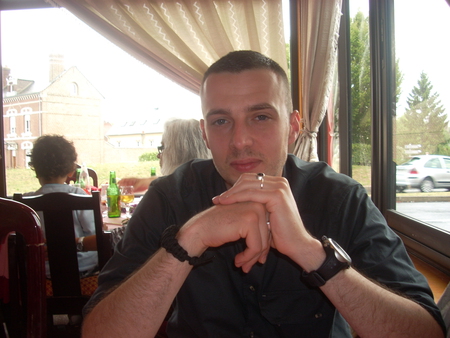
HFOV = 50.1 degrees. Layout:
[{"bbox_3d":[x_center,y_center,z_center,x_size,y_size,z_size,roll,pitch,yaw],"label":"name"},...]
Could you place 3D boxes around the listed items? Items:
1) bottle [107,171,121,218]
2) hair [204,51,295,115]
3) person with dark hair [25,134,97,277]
[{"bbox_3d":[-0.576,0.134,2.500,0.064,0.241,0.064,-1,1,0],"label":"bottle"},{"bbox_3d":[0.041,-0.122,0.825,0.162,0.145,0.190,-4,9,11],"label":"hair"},{"bbox_3d":[-0.800,0.420,2.500,0.480,1.200,0.720,-1,1,-3],"label":"person with dark hair"}]

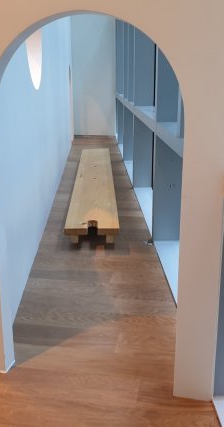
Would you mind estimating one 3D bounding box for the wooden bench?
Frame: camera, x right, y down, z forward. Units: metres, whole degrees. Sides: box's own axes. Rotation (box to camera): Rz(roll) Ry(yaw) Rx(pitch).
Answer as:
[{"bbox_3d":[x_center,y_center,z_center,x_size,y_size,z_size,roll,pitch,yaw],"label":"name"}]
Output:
[{"bbox_3d":[-0.175,-0.355,4.497,0.364,0.113,3.490,-1,17,-1],"label":"wooden bench"}]

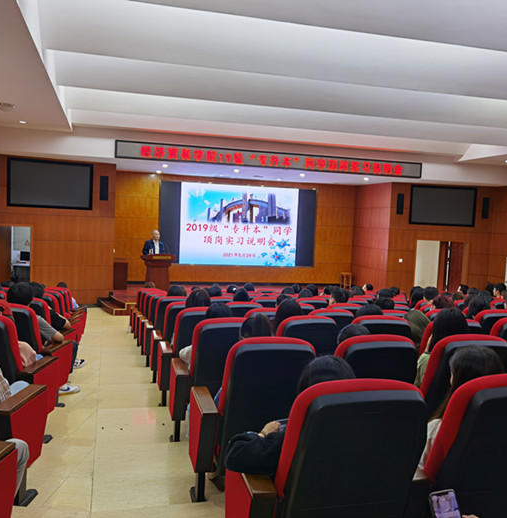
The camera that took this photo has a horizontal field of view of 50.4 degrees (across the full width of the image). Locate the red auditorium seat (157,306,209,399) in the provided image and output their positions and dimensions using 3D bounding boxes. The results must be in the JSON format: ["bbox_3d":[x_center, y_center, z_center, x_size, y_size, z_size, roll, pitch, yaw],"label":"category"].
[{"bbox_3d":[-0.478,0.835,4.797,0.610,0.885,0.650,1,4,-15],"label":"red auditorium seat"}]

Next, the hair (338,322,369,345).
[{"bbox_3d":[0.565,0.464,3.074,0.160,0.200,0.190,1,4,-15],"label":"hair"}]

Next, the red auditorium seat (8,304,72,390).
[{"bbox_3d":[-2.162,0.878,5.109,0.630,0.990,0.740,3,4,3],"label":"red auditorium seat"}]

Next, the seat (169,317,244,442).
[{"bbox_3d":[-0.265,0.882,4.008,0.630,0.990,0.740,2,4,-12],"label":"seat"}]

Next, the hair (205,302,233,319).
[{"bbox_3d":[-0.254,0.418,3.912,0.185,0.200,0.200,2,4,-11],"label":"hair"}]

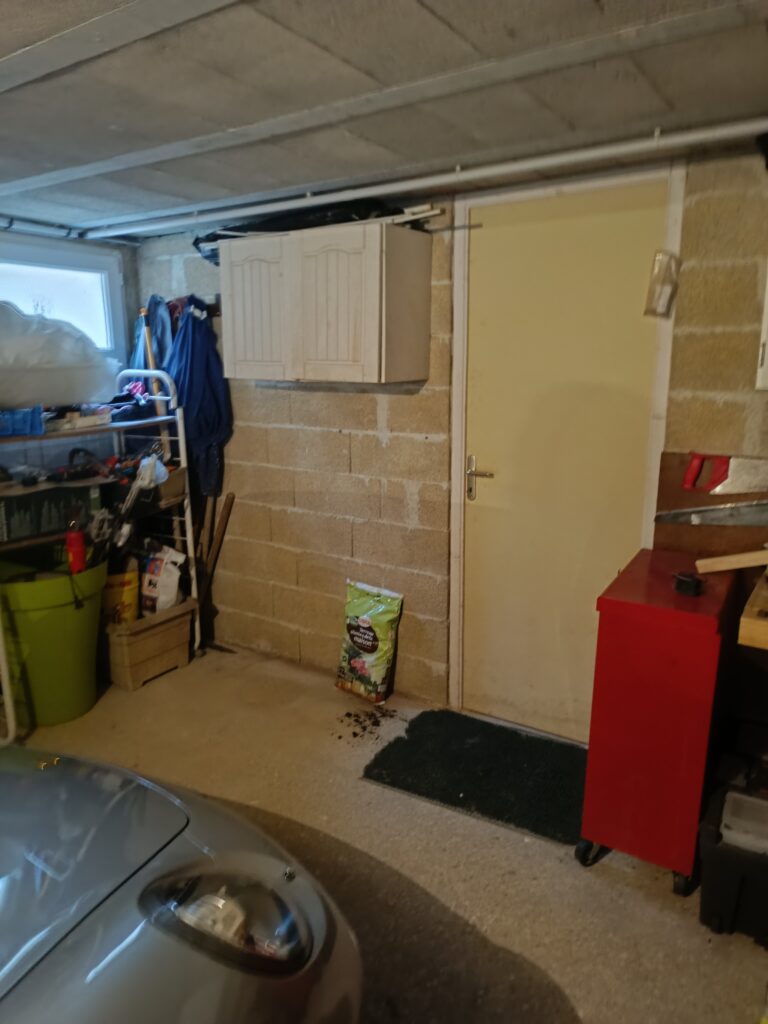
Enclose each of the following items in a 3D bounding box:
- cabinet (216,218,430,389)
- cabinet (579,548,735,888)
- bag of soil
[{"bbox_3d":[-0.245,-0.823,2.898,0.805,0.553,0.340,8,16,32],"label":"cabinet"},{"bbox_3d":[0.882,0.632,2.252,0.315,0.880,0.550,8,16,31],"label":"cabinet"},{"bbox_3d":[-0.066,0.597,3.256,0.295,0.500,0.120,8,12,32],"label":"bag of soil"}]

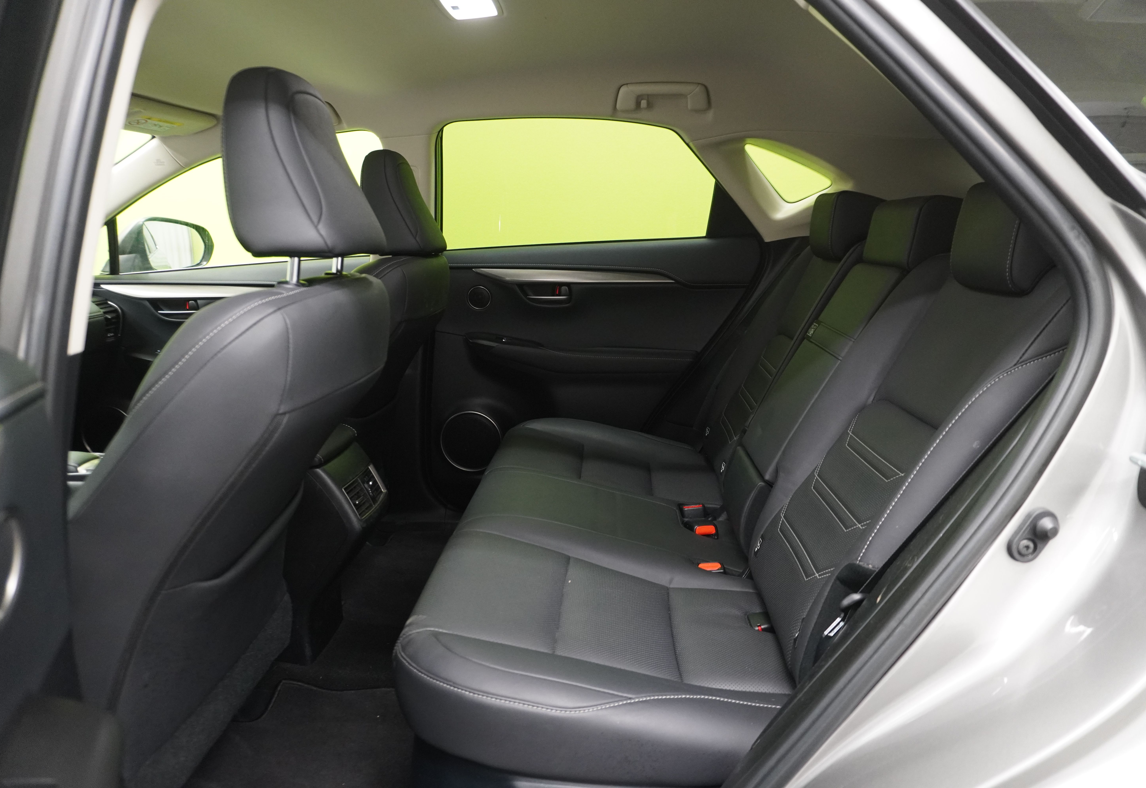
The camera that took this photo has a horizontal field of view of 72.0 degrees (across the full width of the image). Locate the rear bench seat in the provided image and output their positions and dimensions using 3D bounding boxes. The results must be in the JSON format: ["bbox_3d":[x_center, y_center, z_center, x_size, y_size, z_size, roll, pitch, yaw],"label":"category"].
[{"bbox_3d":[0.234,-0.006,1.441,0.900,0.730,1.300,1,12,3],"label":"rear bench seat"}]

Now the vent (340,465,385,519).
[{"bbox_3d":[-0.405,0.190,1.515,0.030,0.065,0.148,-27,9,8],"label":"vent"}]

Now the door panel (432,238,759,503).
[{"bbox_3d":[0.046,-0.045,2.159,0.900,0.750,0.120,1,12,3],"label":"door panel"}]

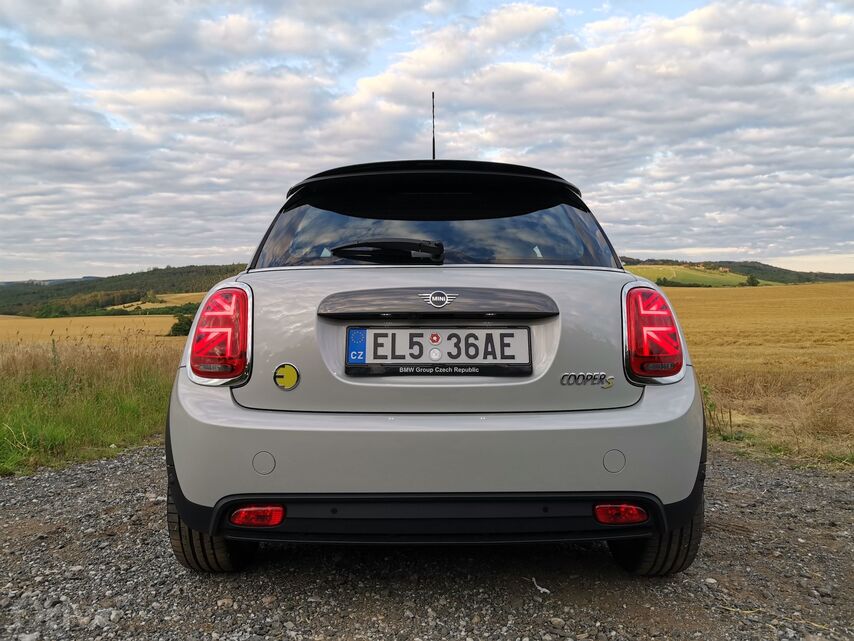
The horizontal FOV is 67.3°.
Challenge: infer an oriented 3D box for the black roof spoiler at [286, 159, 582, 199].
[{"bbox_3d":[0.025,-0.475,2.140,0.990,0.120,0.270,0,2,-1],"label":"black roof spoiler"}]

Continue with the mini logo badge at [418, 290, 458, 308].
[{"bbox_3d":[0.032,-0.059,1.800,0.113,0.050,0.012,0,-13,-1],"label":"mini logo badge"}]

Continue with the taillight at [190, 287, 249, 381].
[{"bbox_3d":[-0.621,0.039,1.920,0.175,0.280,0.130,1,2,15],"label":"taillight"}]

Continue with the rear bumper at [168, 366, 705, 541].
[{"bbox_3d":[0.030,0.375,1.910,1.700,0.450,0.410,0,2,-1],"label":"rear bumper"}]

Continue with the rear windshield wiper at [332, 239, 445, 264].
[{"bbox_3d":[-0.124,-0.211,1.960,0.350,0.065,0.050,0,-23,-1],"label":"rear windshield wiper"}]

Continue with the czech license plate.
[{"bbox_3d":[0.033,0.088,1.820,0.535,0.140,0.020,0,-2,-1],"label":"czech license plate"}]

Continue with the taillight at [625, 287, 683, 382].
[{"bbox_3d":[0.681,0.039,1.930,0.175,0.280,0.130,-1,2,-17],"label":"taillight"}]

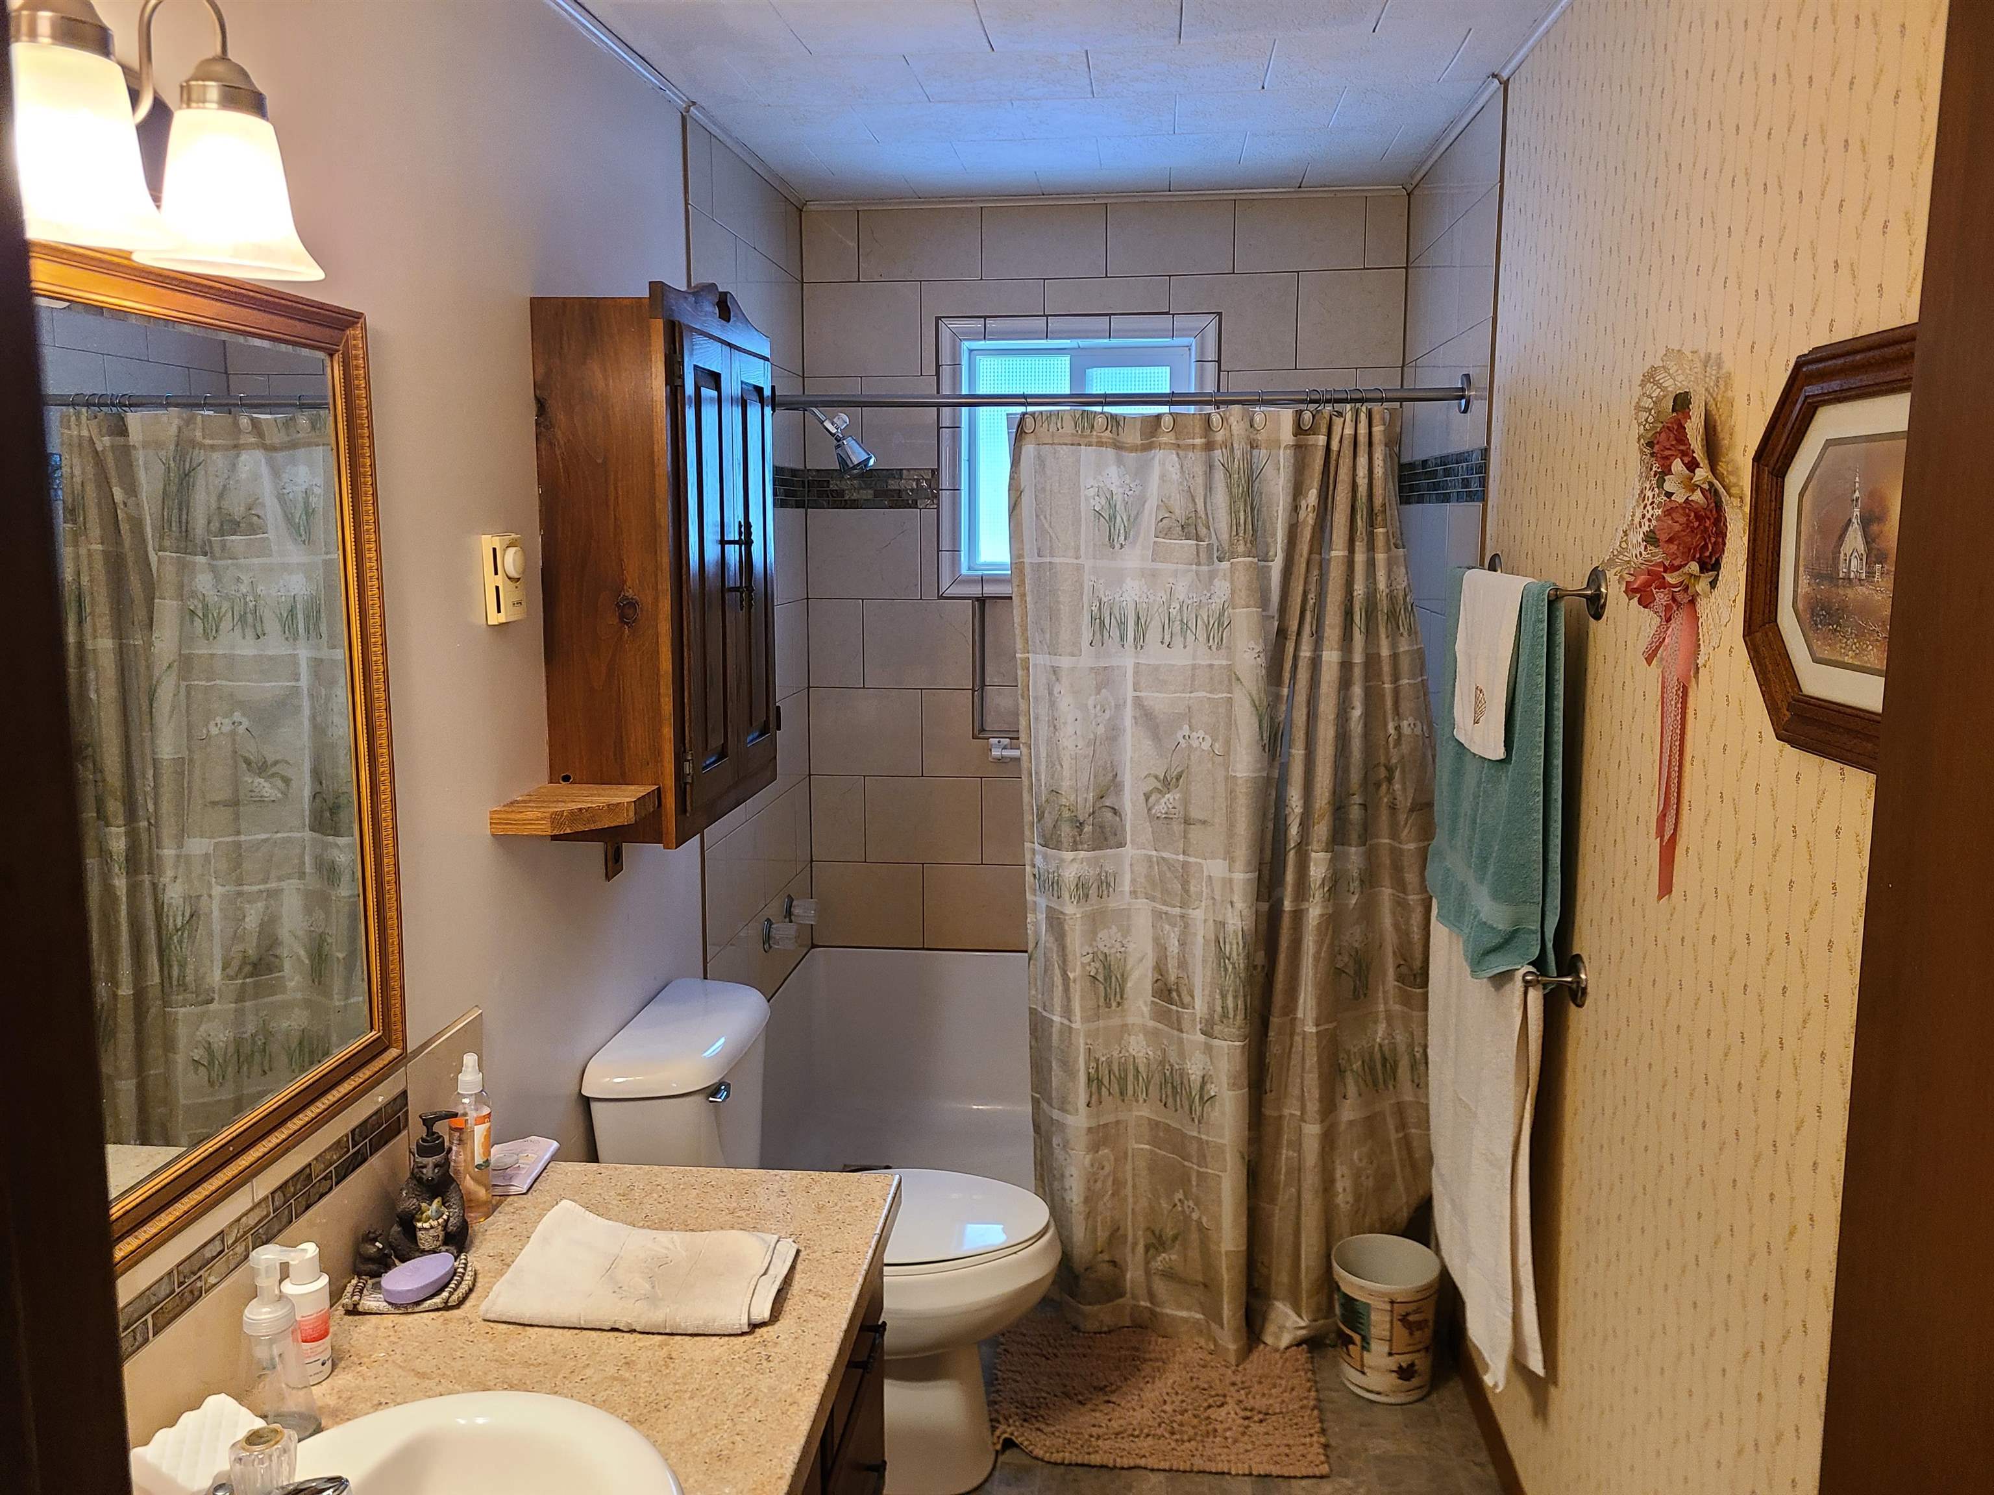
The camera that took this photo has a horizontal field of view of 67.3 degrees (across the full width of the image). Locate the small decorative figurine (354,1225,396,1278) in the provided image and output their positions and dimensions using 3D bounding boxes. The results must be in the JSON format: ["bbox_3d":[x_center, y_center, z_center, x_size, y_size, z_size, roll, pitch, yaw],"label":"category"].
[{"bbox_3d":[-0.701,0.569,1.683,0.041,0.056,0.037,0,9,0],"label":"small decorative figurine"}]

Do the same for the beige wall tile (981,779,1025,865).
[{"bbox_3d":[0.115,0.193,3.877,0.305,0.227,0.010,1,8,6],"label":"beige wall tile"}]

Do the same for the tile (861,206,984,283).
[{"bbox_3d":[-0.191,-1.252,3.715,0.308,0.176,0.010,1,9,6],"label":"tile"}]

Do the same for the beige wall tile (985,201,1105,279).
[{"bbox_3d":[0.117,-1.240,3.668,0.305,0.168,0.010,1,9,6],"label":"beige wall tile"}]

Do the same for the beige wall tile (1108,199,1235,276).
[{"bbox_3d":[0.423,-1.235,3.637,0.305,0.168,0.010,1,9,6],"label":"beige wall tile"}]

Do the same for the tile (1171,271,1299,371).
[{"bbox_3d":[0.577,-1.034,3.651,0.305,0.228,0.010,1,9,6],"label":"tile"}]

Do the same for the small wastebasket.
[{"bbox_3d":[0.724,1.068,2.789,0.200,0.236,0.200,1,9,6],"label":"small wastebasket"}]

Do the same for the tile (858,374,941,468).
[{"bbox_3d":[-0.242,-0.815,3.765,0.192,0.226,0.010,1,8,6],"label":"tile"}]

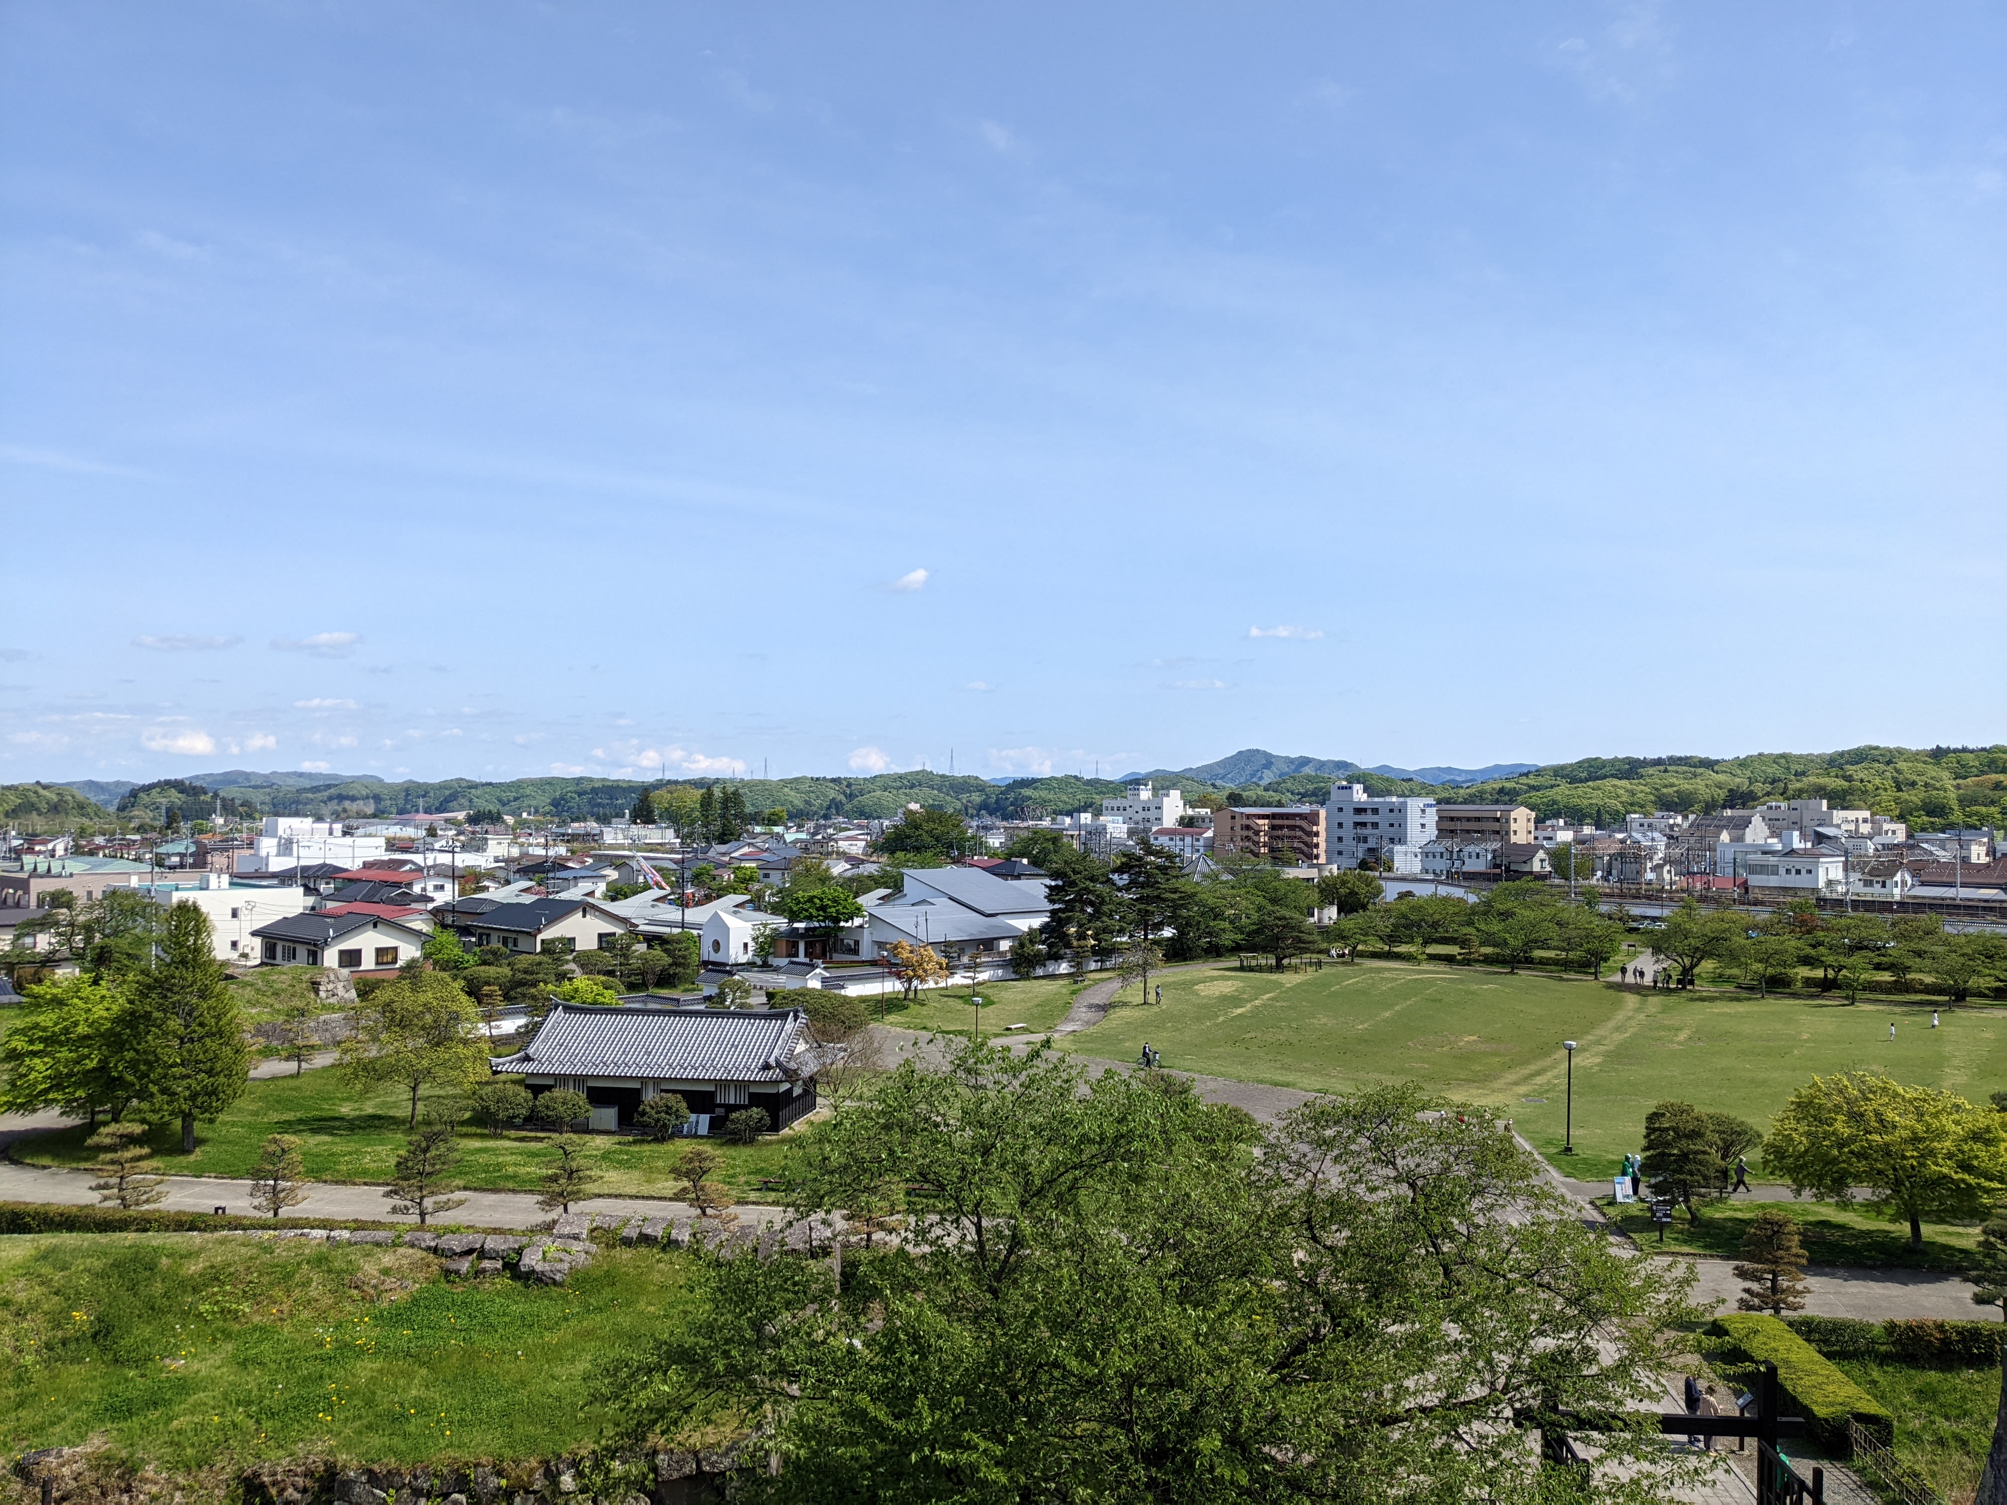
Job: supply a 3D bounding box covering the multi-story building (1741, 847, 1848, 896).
[{"bbox_3d":[134.669,20.201,265.509,10.500,7.900,12.000,1,-2,-40],"label":"multi-story building"}]

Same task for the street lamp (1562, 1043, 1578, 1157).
[{"bbox_3d":[26.757,16.305,74.049,0.637,5.210,0.637,0,-2,0],"label":"street lamp"}]

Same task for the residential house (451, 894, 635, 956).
[{"bbox_3d":[-49.170,18.650,168.707,11.800,5.641,15.500,2,-2,-45],"label":"residential house"}]

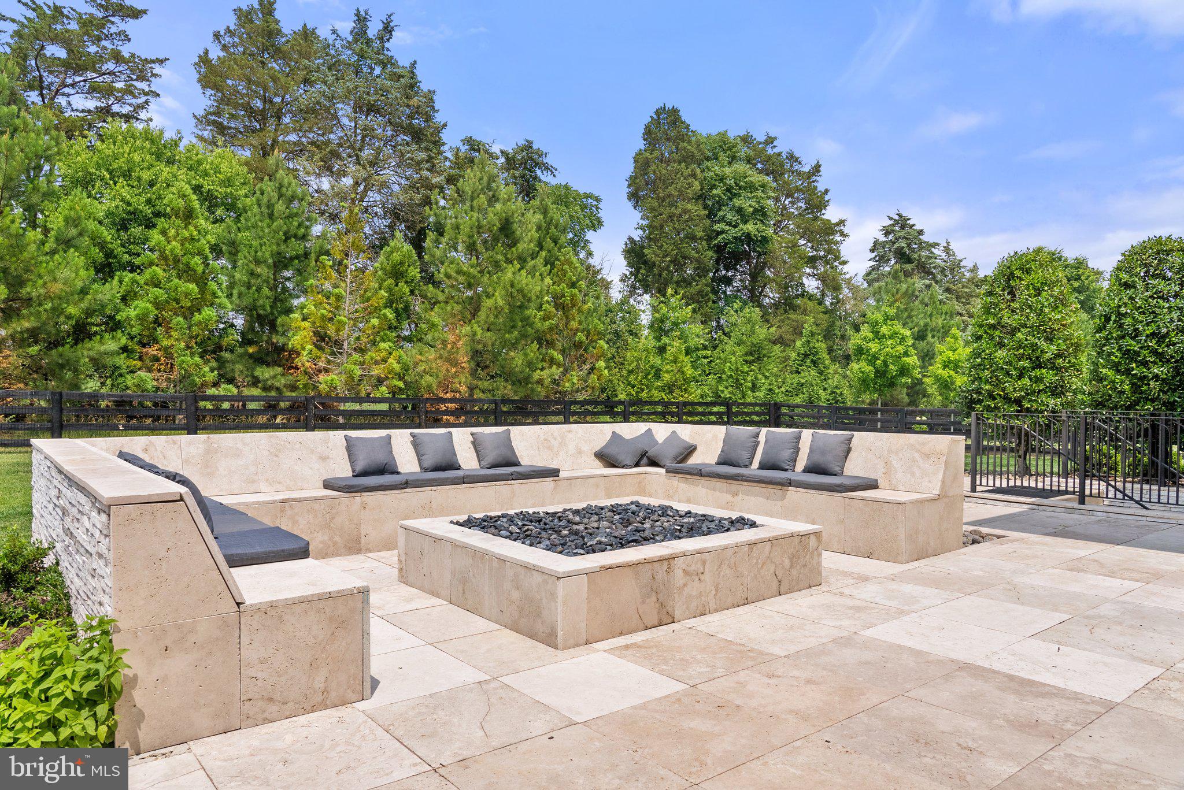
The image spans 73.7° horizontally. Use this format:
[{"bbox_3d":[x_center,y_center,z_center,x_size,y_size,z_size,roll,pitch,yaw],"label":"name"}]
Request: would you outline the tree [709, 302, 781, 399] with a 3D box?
[{"bbox_3d":[6.360,-1.120,33.000,3.090,5.240,3.090,0,0,0],"label":"tree"}]

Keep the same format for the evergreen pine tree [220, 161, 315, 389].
[{"bbox_3d":[-10.470,-3.150,25.500,3.050,8.800,3.050,0,0,0],"label":"evergreen pine tree"}]

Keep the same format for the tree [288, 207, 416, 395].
[{"bbox_3d":[-7.740,-2.400,25.500,4.150,7.310,4.150,0,0,0],"label":"tree"}]

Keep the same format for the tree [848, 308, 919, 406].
[{"bbox_3d":[10.700,-0.790,29.000,2.620,4.780,2.620,0,0,0],"label":"tree"}]

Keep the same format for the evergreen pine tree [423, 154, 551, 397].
[{"bbox_3d":[-3.670,-3.530,27.500,4.480,9.670,4.480,0,0,0],"label":"evergreen pine tree"}]

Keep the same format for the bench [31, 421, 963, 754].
[{"bbox_3d":[-0.597,0.808,6.231,6.036,0.910,4.216,0,0,-38],"label":"bench"}]

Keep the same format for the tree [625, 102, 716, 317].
[{"bbox_3d":[4.180,-7.130,43.000,4.990,17.260,4.990,0,0,0],"label":"tree"}]

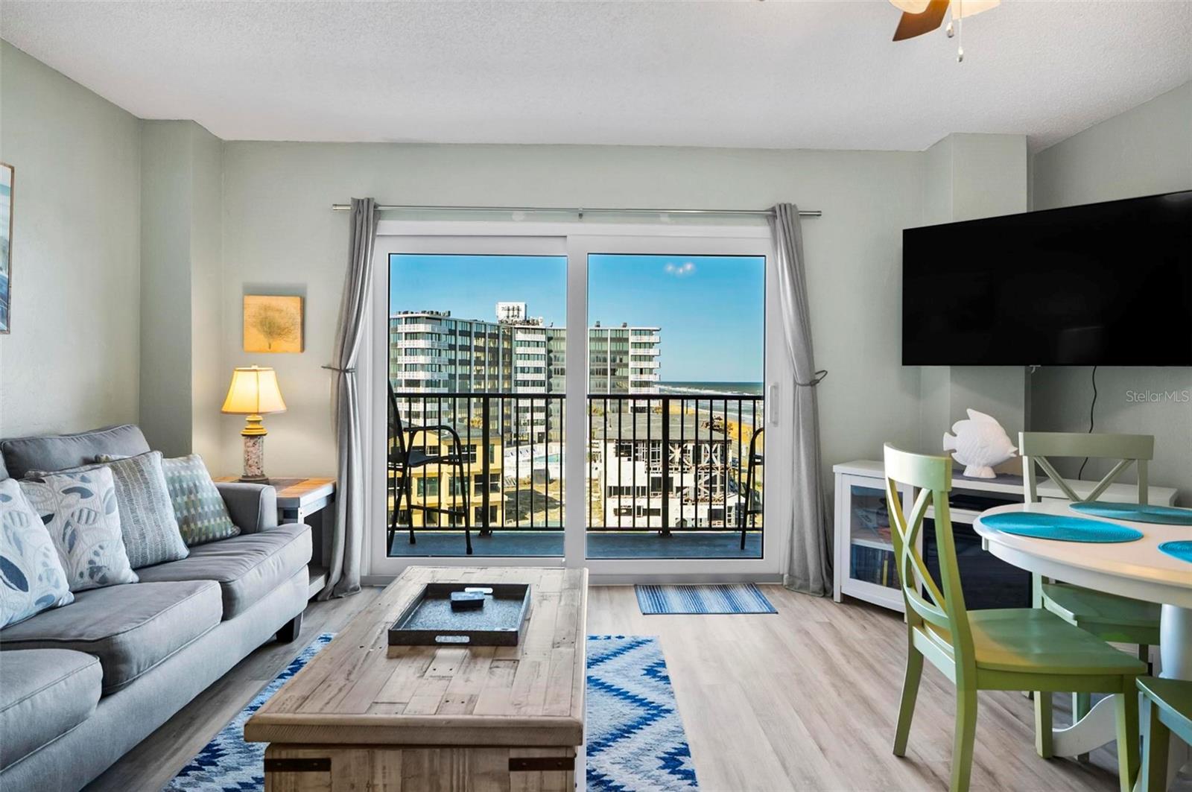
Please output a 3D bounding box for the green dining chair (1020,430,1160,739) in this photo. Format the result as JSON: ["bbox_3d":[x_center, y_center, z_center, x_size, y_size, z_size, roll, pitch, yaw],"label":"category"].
[{"bbox_3d":[1.736,0.631,2.200,0.465,0.972,0.540,1,1,13],"label":"green dining chair"}]

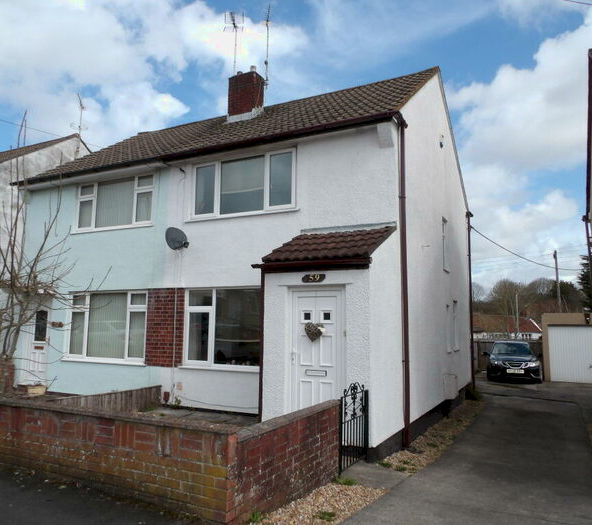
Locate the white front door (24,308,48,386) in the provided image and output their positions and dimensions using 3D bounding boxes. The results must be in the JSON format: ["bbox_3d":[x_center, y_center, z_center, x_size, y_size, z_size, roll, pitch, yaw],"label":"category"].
[{"bbox_3d":[-5.937,1.783,11.291,0.880,1.970,0.090,-3,-8,27],"label":"white front door"}]

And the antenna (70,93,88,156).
[{"bbox_3d":[-7.492,-4.589,16.712,0.650,1.950,1.100,3,-8,-17],"label":"antenna"}]

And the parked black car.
[{"bbox_3d":[8.280,3.745,18.600,1.820,1.450,4.650,-2,-9,21],"label":"parked black car"}]

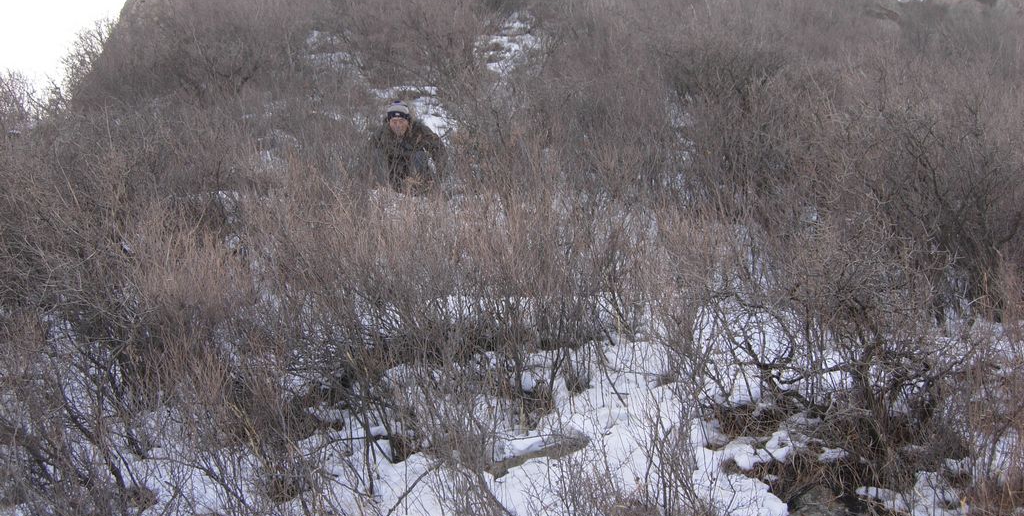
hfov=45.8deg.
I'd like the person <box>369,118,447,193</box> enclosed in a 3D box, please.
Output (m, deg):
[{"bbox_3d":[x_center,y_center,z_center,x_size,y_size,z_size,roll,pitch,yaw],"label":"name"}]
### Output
[{"bbox_3d":[-0.883,-0.935,10.400,0.650,0.860,0.680,0,-5,-2],"label":"person"}]

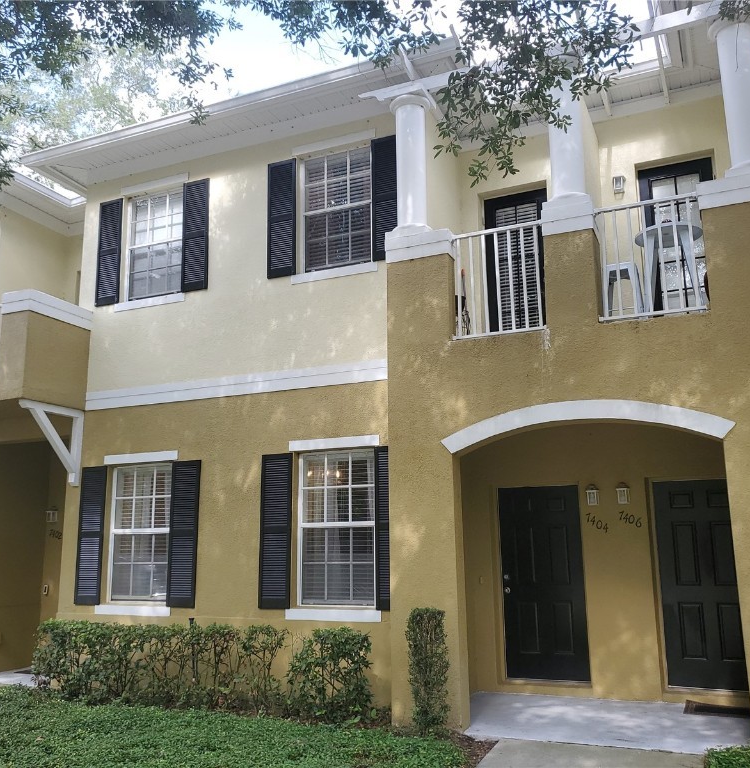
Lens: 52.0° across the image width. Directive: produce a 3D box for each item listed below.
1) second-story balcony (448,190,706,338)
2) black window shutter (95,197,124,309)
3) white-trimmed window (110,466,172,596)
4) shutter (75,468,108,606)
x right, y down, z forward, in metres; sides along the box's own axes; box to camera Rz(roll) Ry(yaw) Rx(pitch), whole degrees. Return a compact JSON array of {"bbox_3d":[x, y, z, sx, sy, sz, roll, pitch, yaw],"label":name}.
[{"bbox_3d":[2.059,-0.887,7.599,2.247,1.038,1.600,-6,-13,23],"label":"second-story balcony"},{"bbox_3d":[-3.449,-1.706,9.999,0.381,1.431,0.050,-6,-13,23],"label":"black window shutter"},{"bbox_3d":[-2.772,1.762,9.118,0.926,1.613,0.100,-6,-13,23],"label":"white-trimmed window"},{"bbox_3d":[-3.424,1.823,9.288,0.388,1.632,0.050,-6,-13,23],"label":"shutter"}]

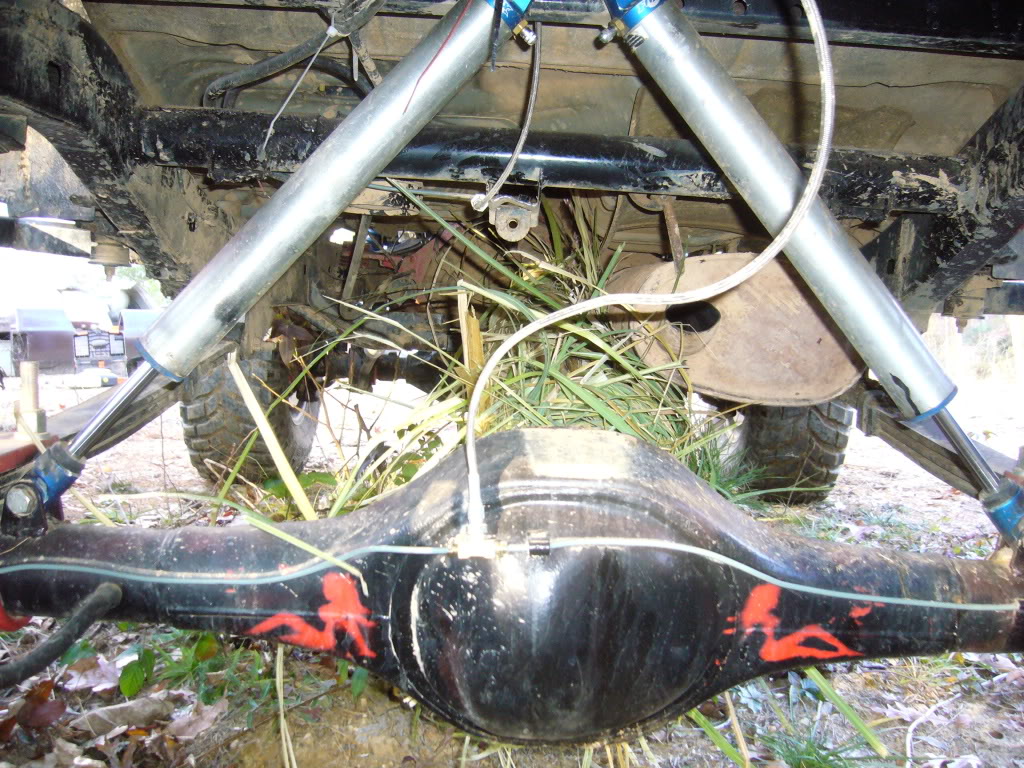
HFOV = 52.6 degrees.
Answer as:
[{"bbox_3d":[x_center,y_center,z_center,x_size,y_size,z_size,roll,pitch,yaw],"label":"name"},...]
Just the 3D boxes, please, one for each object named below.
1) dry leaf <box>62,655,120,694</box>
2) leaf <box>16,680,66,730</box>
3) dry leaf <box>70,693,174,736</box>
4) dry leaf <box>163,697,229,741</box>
[{"bbox_3d":[-0.491,0.339,1.210,0.067,0.025,0.071,1,2,-22],"label":"dry leaf"},{"bbox_3d":[-0.492,0.336,1.084,0.048,0.037,0.041,1,2,-22],"label":"leaf"},{"bbox_3d":[-0.411,0.347,1.090,0.110,0.022,0.055,0,2,-28],"label":"dry leaf"},{"bbox_3d":[-0.327,0.345,1.071,0.063,0.025,0.050,0,2,-25],"label":"dry leaf"}]

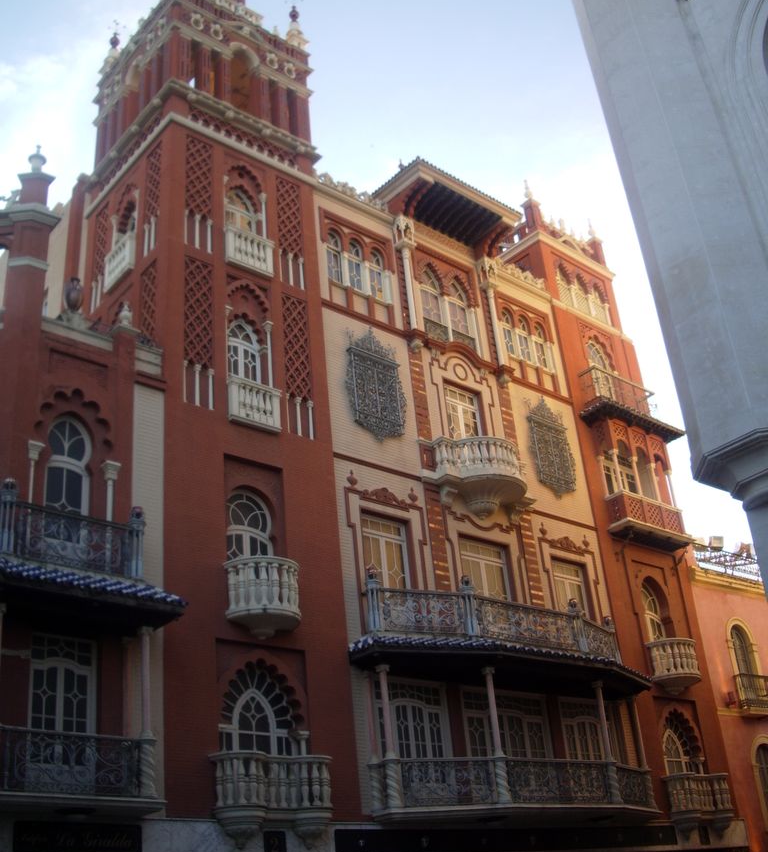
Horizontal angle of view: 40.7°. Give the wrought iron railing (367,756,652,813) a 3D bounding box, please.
[{"bbox_3d":[3.521,7.852,22.544,8.900,0.950,1.350,18,-35,-38],"label":"wrought iron railing"}]

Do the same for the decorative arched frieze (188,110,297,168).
[{"bbox_3d":[-3.472,-7.120,25.767,3.232,0.544,0.180,18,-35,-39],"label":"decorative arched frieze"}]

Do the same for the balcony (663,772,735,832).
[{"bbox_3d":[8.497,9.997,27.230,2.512,1.466,0.570,18,-35,-39],"label":"balcony"}]

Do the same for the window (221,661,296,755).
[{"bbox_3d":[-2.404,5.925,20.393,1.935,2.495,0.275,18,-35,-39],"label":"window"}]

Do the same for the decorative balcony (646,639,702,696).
[{"bbox_3d":[8.118,6.518,28.504,1.740,1.210,0.750,18,-35,-38],"label":"decorative balcony"}]

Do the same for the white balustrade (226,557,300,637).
[{"bbox_3d":[-2.176,3.346,20.128,1.648,1.344,0.720,18,-35,-39],"label":"white balustrade"}]

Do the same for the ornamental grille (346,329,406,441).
[{"bbox_3d":[-0.138,-1.016,25.059,1.853,3.203,0.314,18,-35,-39],"label":"ornamental grille"}]

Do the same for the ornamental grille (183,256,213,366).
[{"bbox_3d":[-4.021,-2.465,22.359,0.700,2.680,0.100,18,-35,-38],"label":"ornamental grille"}]

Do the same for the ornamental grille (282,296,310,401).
[{"bbox_3d":[-2.008,-1.822,23.835,0.764,2.763,0.126,18,-35,-39],"label":"ornamental grille"}]

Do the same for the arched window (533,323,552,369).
[{"bbox_3d":[4.767,-2.435,31.447,0.691,1.706,0.188,18,-35,-39],"label":"arched window"}]

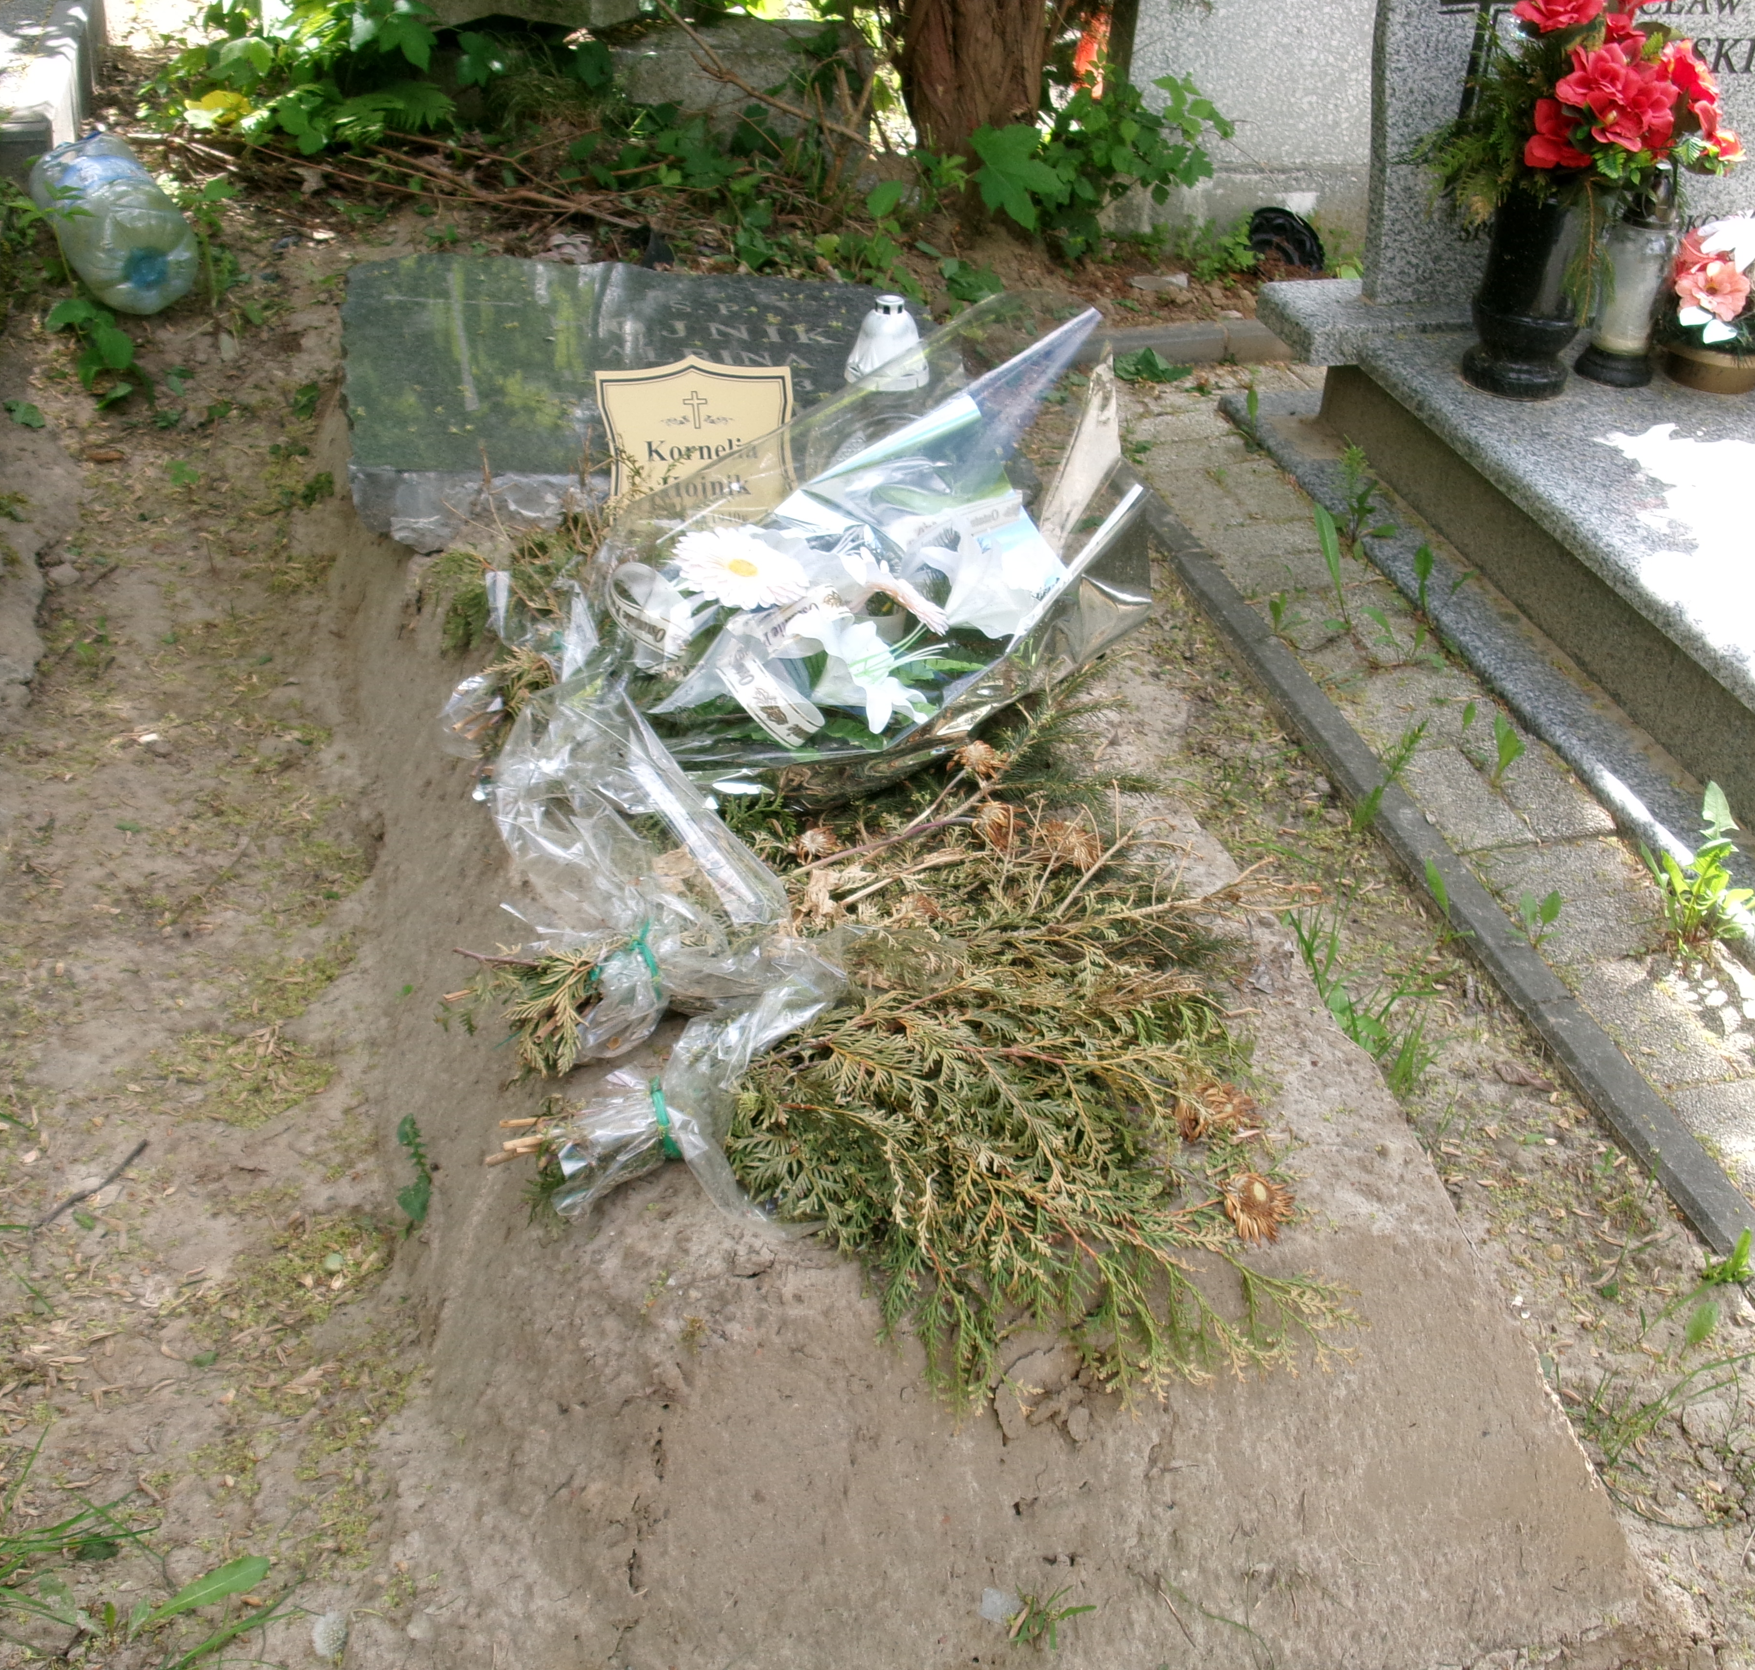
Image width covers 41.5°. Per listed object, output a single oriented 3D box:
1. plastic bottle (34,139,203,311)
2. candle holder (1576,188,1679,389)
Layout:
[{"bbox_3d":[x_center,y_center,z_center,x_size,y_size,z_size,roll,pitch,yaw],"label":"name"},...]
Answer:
[{"bbox_3d":[-1.179,-0.951,3.592,0.172,0.172,0.322,-18,47,-28],"label":"plastic bottle"},{"bbox_3d":[0.954,-0.703,2.905,0.100,0.262,0.100,11,33,15],"label":"candle holder"}]

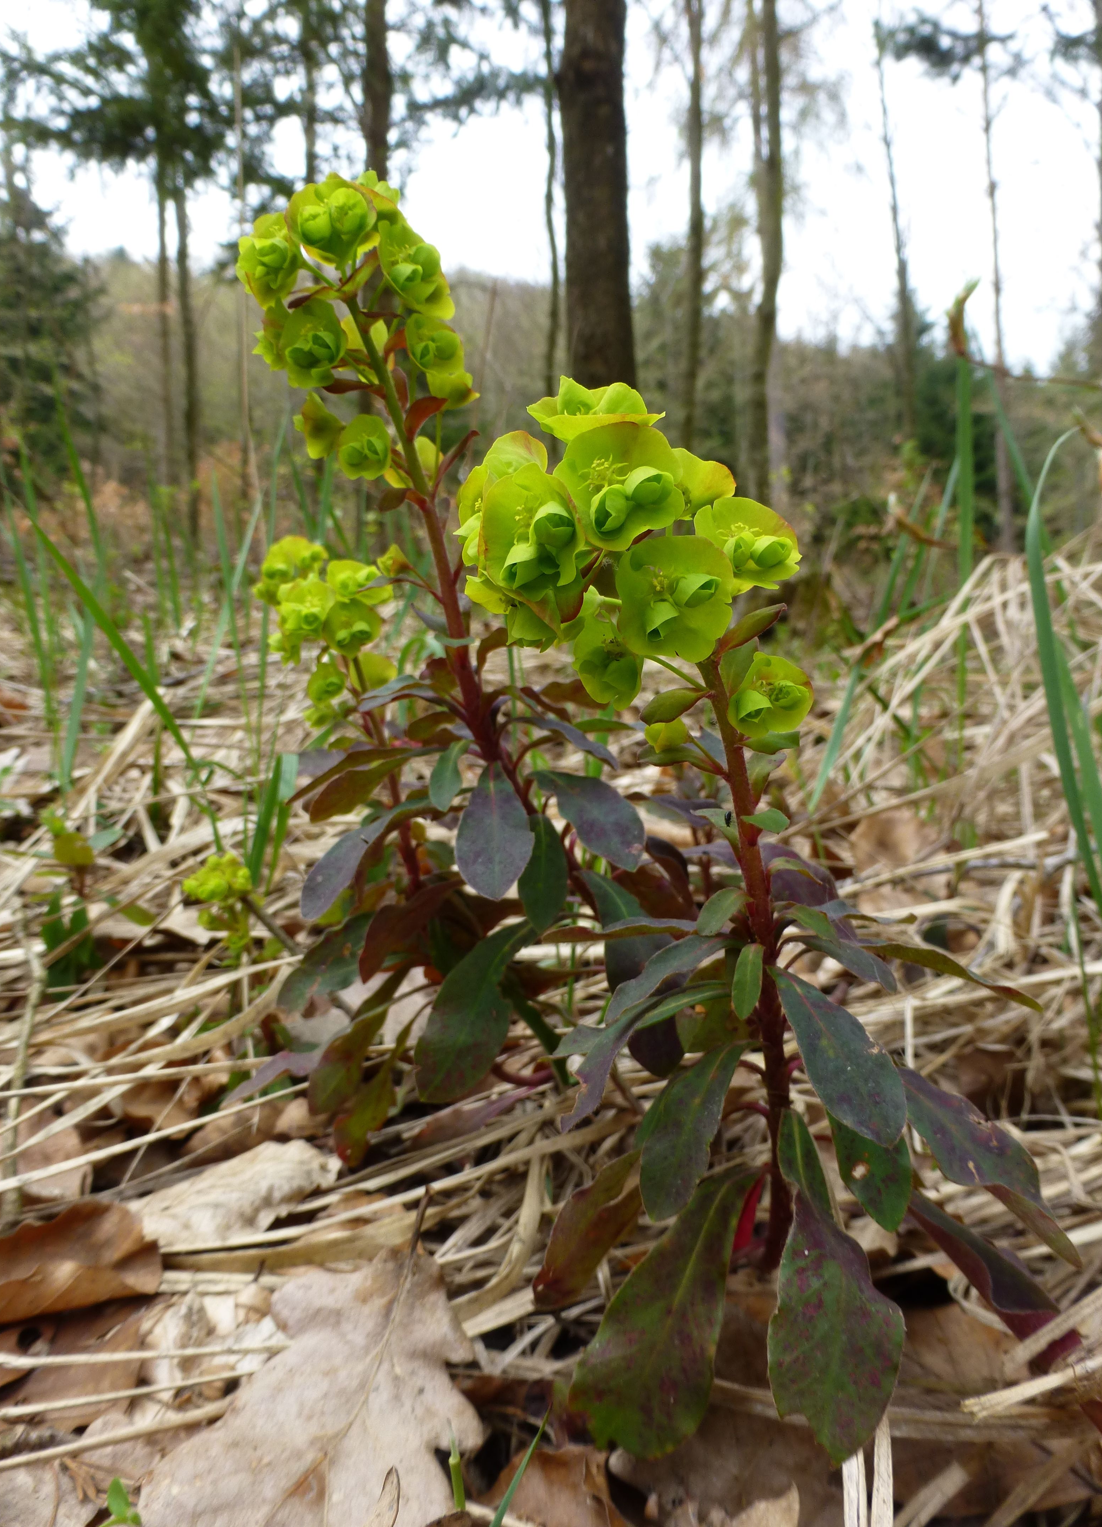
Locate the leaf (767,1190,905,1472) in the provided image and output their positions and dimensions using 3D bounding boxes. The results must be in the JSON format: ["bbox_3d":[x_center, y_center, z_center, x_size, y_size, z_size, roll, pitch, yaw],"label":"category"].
[{"bbox_3d":[0.053,0.107,0.203,0.025,0.044,0.009,4,-30,-4],"label":"leaf"}]

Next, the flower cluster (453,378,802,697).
[{"bbox_3d":[0.016,-0.044,0.217,0.064,0.058,0.055,-1,6,6],"label":"flower cluster"}]

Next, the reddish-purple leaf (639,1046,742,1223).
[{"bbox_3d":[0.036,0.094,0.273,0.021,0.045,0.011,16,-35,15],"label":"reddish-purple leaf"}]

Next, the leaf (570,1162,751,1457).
[{"bbox_3d":[0.026,0.106,0.210,0.028,0.053,0.009,24,-33,12],"label":"leaf"}]

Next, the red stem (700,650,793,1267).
[{"bbox_3d":[0.044,0.045,0.229,0.011,0.136,0.009,-7,6,0],"label":"red stem"}]

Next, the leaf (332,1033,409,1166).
[{"bbox_3d":[-0.046,0.087,0.278,0.013,0.035,0.007,17,-26,5],"label":"leaf"}]

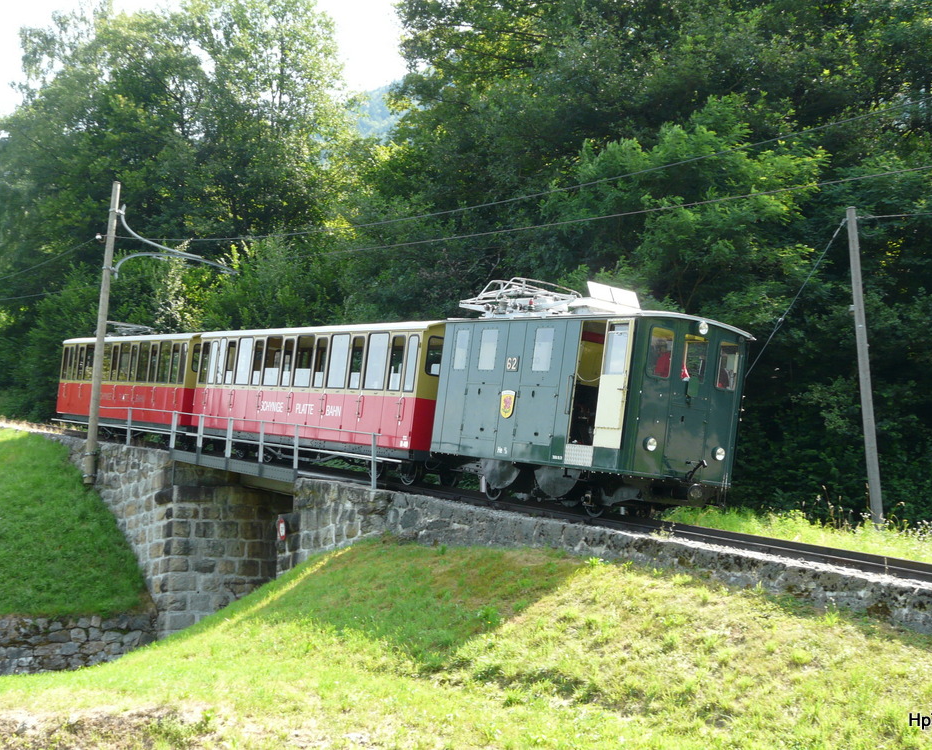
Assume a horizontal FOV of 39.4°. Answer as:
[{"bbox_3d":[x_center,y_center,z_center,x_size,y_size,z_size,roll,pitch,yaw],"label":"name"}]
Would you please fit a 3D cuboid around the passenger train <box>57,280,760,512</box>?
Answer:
[{"bbox_3d":[-4.144,0.277,30.648,2.426,3.890,27.232,10,-5,-35],"label":"passenger train"}]

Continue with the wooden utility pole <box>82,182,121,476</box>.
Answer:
[{"bbox_3d":[-9.709,-1.277,34.870,0.270,8.560,0.270,12,-20,-34],"label":"wooden utility pole"}]

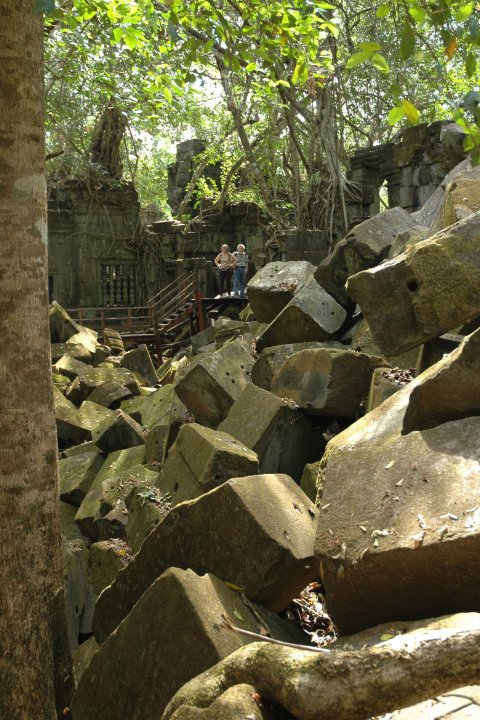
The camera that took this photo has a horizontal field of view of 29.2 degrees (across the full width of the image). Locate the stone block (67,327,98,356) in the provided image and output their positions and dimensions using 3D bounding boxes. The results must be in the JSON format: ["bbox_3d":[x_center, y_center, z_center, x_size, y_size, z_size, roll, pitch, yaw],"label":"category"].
[{"bbox_3d":[-3.963,-0.377,23.000,0.692,0.495,0.602,11,27,-13],"label":"stone block"}]

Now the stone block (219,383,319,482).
[{"bbox_3d":[0.320,0.938,10.180,0.557,0.769,1.118,28,-14,37],"label":"stone block"}]

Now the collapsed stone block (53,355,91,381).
[{"bbox_3d":[-3.663,0.243,20.500,0.717,0.372,0.634,12,30,3],"label":"collapsed stone block"}]

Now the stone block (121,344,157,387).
[{"bbox_3d":[-2.258,0.202,20.500,0.644,0.837,0.446,-23,-4,-14],"label":"stone block"}]

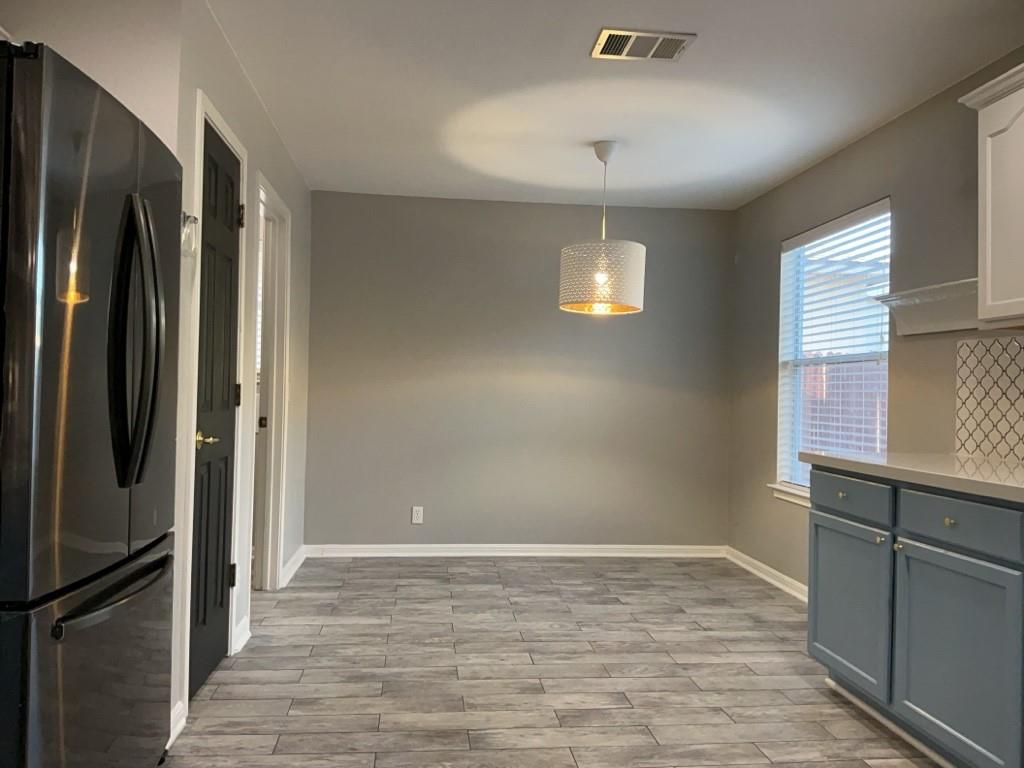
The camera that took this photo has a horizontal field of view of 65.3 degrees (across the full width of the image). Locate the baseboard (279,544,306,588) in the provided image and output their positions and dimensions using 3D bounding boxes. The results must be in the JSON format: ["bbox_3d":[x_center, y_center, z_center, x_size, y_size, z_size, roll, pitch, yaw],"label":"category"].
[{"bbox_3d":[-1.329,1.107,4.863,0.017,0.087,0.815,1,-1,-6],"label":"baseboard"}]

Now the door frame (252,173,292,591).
[{"bbox_3d":[-1.276,0.089,4.019,0.140,2.108,0.890,1,-1,-6],"label":"door frame"}]

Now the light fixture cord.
[{"bbox_3d":[0.475,-0.934,4.136,0.016,0.448,0.016,1,-1,-6],"label":"light fixture cord"}]

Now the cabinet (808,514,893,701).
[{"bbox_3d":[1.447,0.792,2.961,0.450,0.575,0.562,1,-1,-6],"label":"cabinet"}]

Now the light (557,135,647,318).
[{"bbox_3d":[0.473,-0.818,4.135,0.440,0.874,0.440,1,-1,-6],"label":"light"}]

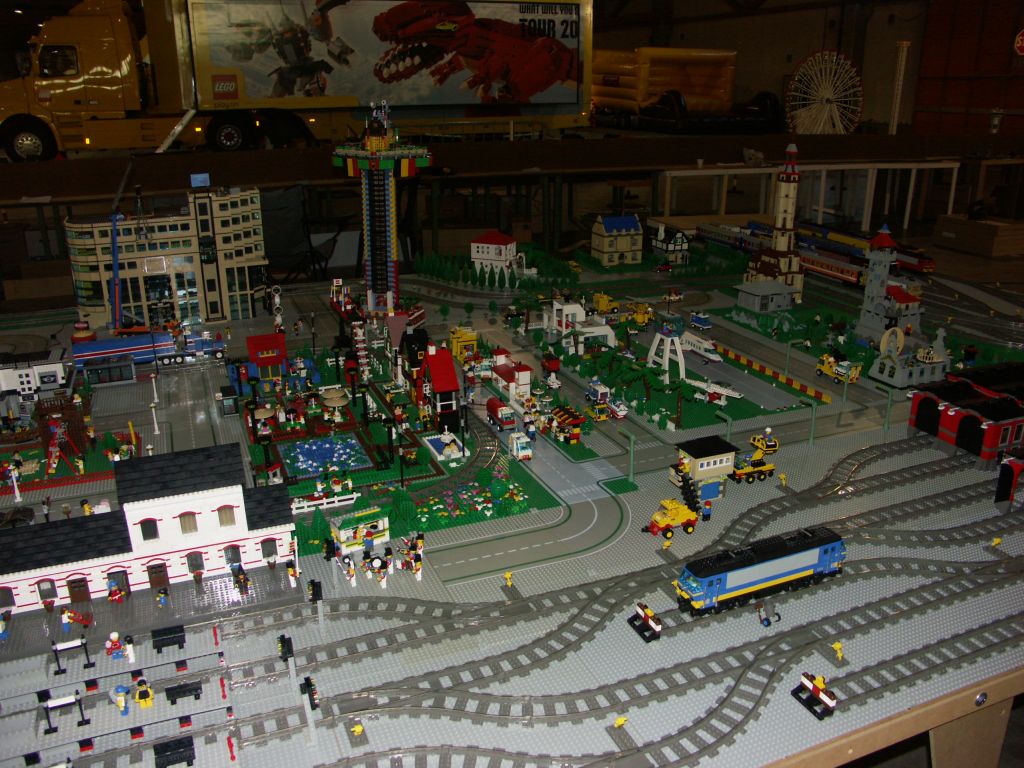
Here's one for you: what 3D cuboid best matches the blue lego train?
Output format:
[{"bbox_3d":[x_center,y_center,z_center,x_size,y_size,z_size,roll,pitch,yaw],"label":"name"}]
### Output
[{"bbox_3d":[0.429,0.316,1.401,0.322,0.082,0.050,-8,20,-21],"label":"blue lego train"}]

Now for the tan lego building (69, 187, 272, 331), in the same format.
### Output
[{"bbox_3d":[-1.345,-0.504,3.267,0.720,0.500,0.264,-8,20,-21],"label":"tan lego building"}]

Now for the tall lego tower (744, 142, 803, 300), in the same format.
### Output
[{"bbox_3d":[1.105,-0.659,3.397,0.168,0.650,0.168,-13,22,-31],"label":"tall lego tower"}]

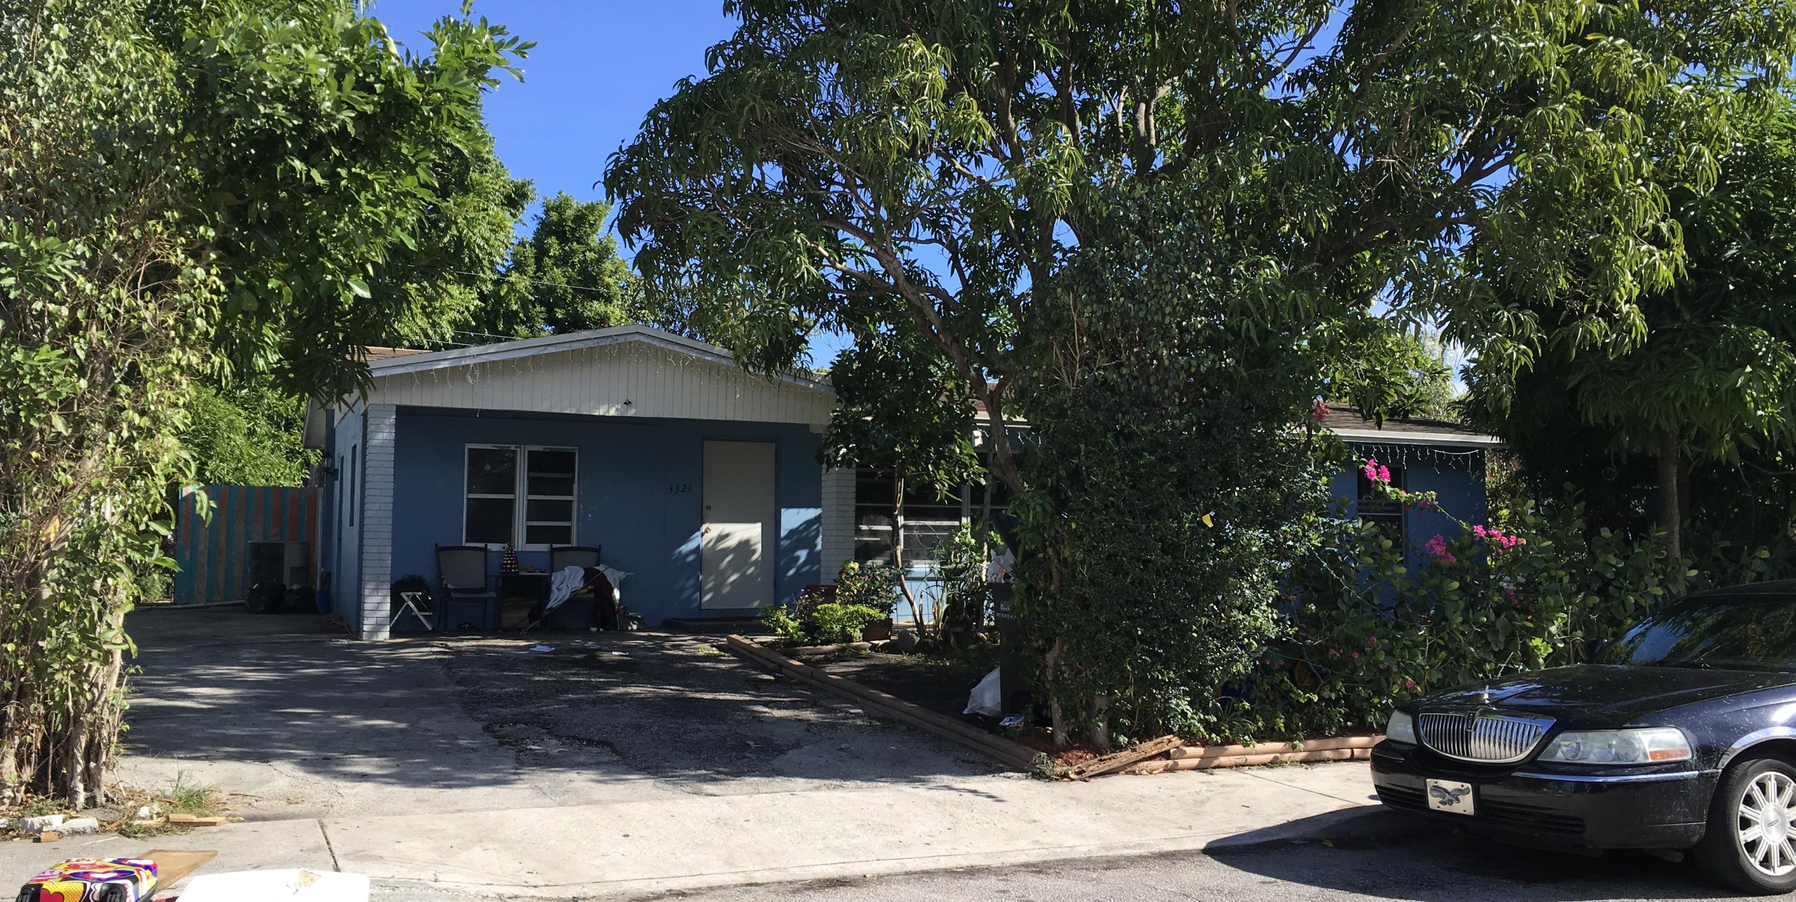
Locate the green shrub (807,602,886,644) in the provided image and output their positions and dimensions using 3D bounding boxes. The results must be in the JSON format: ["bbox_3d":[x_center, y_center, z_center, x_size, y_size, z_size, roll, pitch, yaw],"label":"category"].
[{"bbox_3d":[-0.517,1.744,15.200,0.780,0.440,0.680,1,-3,0],"label":"green shrub"}]

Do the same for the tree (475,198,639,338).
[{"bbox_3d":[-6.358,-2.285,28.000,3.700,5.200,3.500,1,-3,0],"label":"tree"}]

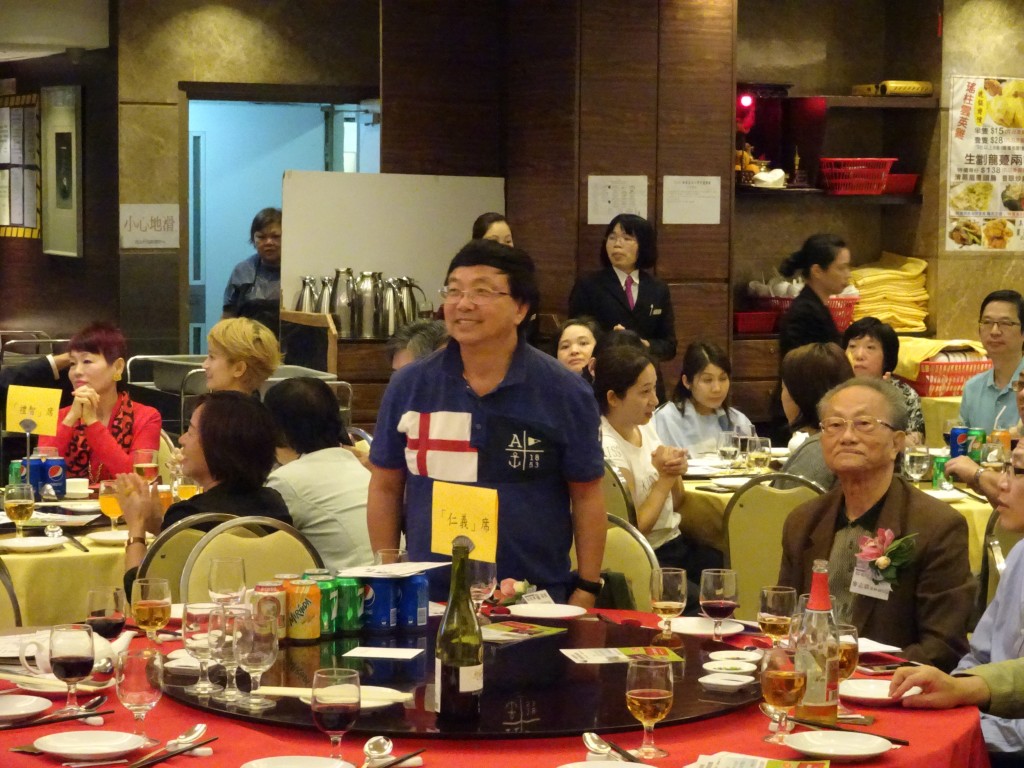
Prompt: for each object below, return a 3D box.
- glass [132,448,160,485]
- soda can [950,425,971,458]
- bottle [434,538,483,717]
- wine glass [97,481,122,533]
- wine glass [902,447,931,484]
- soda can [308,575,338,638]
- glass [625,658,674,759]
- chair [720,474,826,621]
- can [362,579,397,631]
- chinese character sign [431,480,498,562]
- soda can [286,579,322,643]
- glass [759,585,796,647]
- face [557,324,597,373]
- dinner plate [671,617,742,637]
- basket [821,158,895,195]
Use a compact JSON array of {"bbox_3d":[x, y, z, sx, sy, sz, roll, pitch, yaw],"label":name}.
[{"bbox_3d":[-1.083,0.275,7.455,0.077,0.150,0.077,0,4,0],"label":"glass"},{"bbox_3d":[1.570,0.210,8.800,0.066,0.115,0.066,1,4,0],"label":"soda can"},{"bbox_3d":[-0.088,0.420,4.250,0.080,0.295,0.080,0,4,0],"label":"bottle"},{"bbox_3d":[-1.044,0.335,6.606,0.077,0.151,0.077,0,4,0],"label":"wine glass"},{"bbox_3d":[1.246,0.275,7.755,0.077,0.150,0.077,0,4,0],"label":"wine glass"},{"bbox_3d":[-0.379,0.445,5.012,0.066,0.115,0.066,0,4,0],"label":"soda can"},{"bbox_3d":[0.235,0.553,4.268,0.079,0.156,0.079,1,4,0],"label":"glass"},{"bbox_3d":[0.897,0.685,7.472,0.430,0.900,0.540,3,5,28],"label":"chair"},{"bbox_3d":[-0.267,0.449,5.146,0.066,0.117,0.066,0,5,0],"label":"can"},{"bbox_3d":[-0.090,0.263,4.800,0.165,0.140,0.012,4,6,40],"label":"chinese character sign"},{"bbox_3d":[-0.417,0.456,5.044,0.066,0.117,0.066,0,5,0],"label":"soda can"},{"bbox_3d":[0.520,0.477,4.915,0.076,0.151,0.076,0,4,0],"label":"glass"},{"bbox_3d":[0.231,-0.131,9.000,0.150,0.190,0.160,-6,1,10],"label":"face"},{"bbox_3d":[0.397,0.517,5.271,0.185,0.021,0.185,0,4,0],"label":"dinner plate"},{"bbox_3d":[1.633,-0.979,11.850,0.300,0.172,0.220,-1,4,-20],"label":"basket"}]

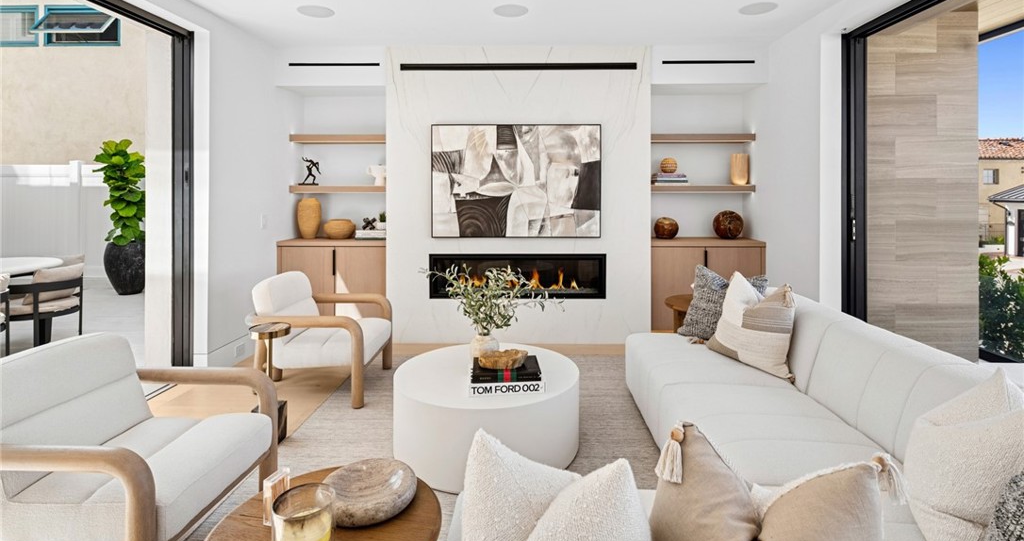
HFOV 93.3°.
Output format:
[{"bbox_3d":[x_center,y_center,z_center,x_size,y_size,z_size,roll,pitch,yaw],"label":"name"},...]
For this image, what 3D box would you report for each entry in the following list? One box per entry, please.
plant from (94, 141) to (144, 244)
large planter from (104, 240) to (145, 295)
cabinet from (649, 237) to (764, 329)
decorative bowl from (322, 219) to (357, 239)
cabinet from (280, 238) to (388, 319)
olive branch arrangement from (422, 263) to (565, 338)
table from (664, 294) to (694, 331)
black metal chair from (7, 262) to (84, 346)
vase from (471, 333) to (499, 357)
[{"bbox_3d":[-5.320,-1.073,6.650,0.720,1.450,0.700,-3,6,-30],"label":"plant"},{"bbox_3d":[-5.270,-0.037,6.670,0.570,0.700,0.570,0,7,2],"label":"large planter"},{"bbox_3d":[1.839,0.160,4.750,1.090,0.926,0.500,0,6,2],"label":"cabinet"},{"bbox_3d":[-1.709,-0.404,4.800,0.322,0.185,0.322,0,6,0],"label":"decorative bowl"},{"bbox_3d":[-1.659,0.160,4.750,1.045,0.926,0.500,0,6,2],"label":"cabinet"},{"bbox_3d":[-0.110,0.180,2.900,0.810,0.420,0.560,0,6,1],"label":"olive branch arrangement"},{"bbox_3d":[1.562,0.512,3.950,0.590,0.480,0.590,0,7,2],"label":"table"},{"bbox_3d":[-4.060,0.345,4.170,0.560,0.750,0.560,0,6,2],"label":"black metal chair"},{"bbox_3d":[-0.156,0.458,2.800,0.162,0.165,0.162,0,7,2],"label":"vase"}]

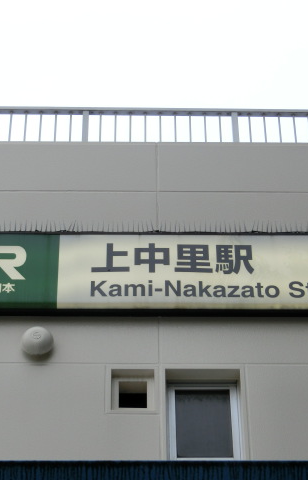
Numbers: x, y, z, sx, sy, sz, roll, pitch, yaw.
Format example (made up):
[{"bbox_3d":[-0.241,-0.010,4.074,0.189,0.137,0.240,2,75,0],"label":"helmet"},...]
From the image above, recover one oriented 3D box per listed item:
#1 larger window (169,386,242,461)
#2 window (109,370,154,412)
[{"bbox_3d":[0.313,1.186,8.198,0.464,0.587,0.100,0,-38,-1],"label":"larger window"},{"bbox_3d":[-0.135,0.981,8.204,0.274,0.316,0.110,0,-38,-1],"label":"window"}]

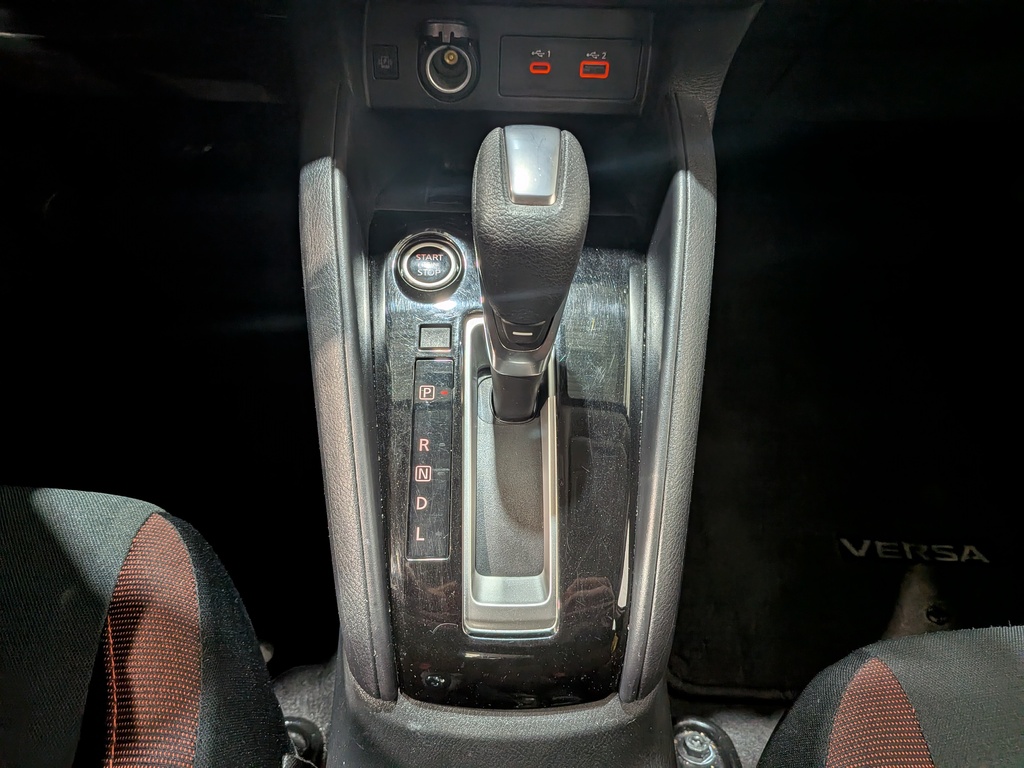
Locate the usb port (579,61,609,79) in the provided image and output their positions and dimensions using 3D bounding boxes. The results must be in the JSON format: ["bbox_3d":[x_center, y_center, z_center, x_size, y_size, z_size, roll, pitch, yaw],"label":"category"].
[{"bbox_3d":[0.048,-0.185,0.416,0.017,0.010,0.008,1,36,-1],"label":"usb port"}]

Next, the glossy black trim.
[{"bbox_3d":[-0.001,0.042,0.445,0.168,0.035,0.300,1,82,-1],"label":"glossy black trim"}]

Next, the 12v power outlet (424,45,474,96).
[{"bbox_3d":[-0.035,-0.178,0.407,0.028,0.028,0.020,1,18,-1],"label":"12v power outlet"}]

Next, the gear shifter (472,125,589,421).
[{"bbox_3d":[0.008,-0.061,0.380,0.055,0.152,0.055,1,44,-1],"label":"gear shifter"}]

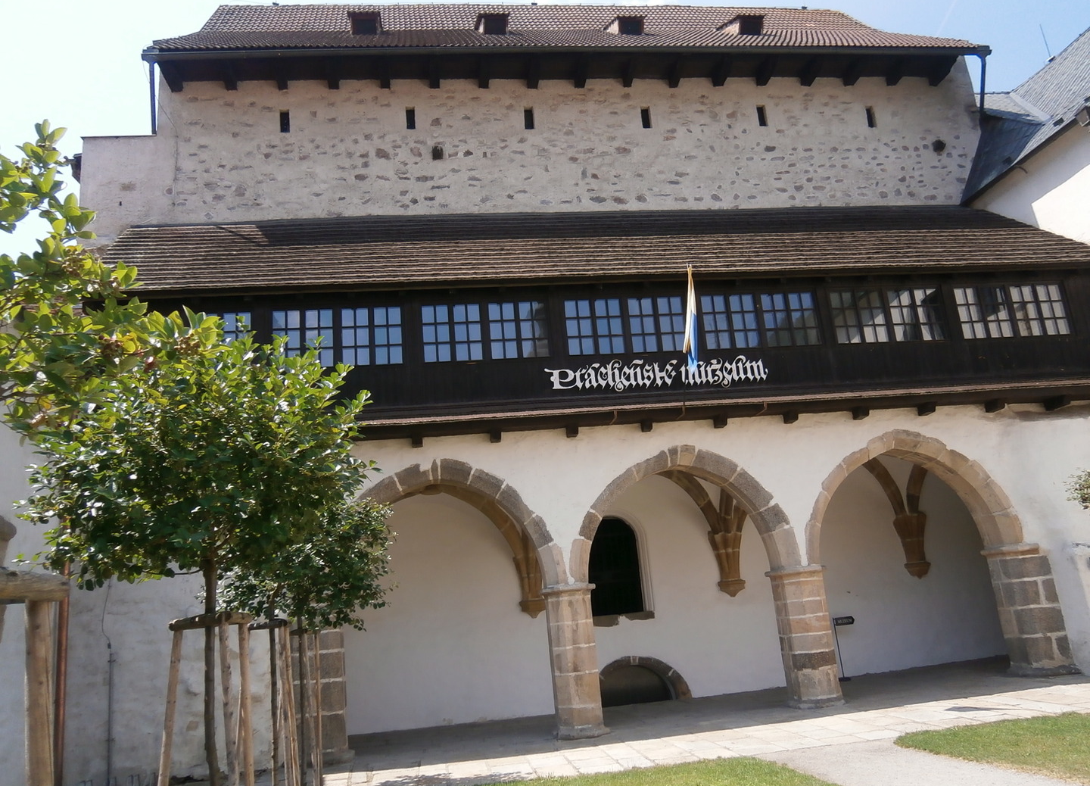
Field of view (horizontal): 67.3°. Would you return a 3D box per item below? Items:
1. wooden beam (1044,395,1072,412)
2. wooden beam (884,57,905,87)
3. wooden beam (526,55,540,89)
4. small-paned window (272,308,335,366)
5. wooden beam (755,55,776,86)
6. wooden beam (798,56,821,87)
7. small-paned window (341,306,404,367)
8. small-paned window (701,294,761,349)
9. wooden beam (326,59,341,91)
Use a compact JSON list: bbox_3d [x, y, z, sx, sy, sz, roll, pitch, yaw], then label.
[{"bbox_3d":[9.395,0.189,15.013,0.160,0.200,0.420,-3,-13,-9],"label":"wooden beam"},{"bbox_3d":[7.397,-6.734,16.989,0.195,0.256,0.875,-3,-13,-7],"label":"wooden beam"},{"bbox_3d":[-0.188,-6.431,16.349,0.211,0.220,0.890,-3,-12,-8],"label":"wooden beam"},{"bbox_3d":[-3.943,-0.899,13.363,0.973,0.984,0.080,-3,-13,-9],"label":"small-paned window"},{"bbox_3d":[4.674,-6.745,17.067,0.239,0.220,0.870,-3,-12,-8],"label":"wooden beam"},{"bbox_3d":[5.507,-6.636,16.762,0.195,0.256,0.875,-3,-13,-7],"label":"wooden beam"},{"bbox_3d":[-2.584,-0.851,12.238,0.930,0.942,0.088,-3,-13,-7],"label":"small-paned window"},{"bbox_3d":[3.131,-1.194,13.839,0.955,0.952,0.090,-3,-12,-9],"label":"small-paned window"},{"bbox_3d":[-4.472,-6.679,17.220,0.200,0.270,0.620,-3,-13,-9],"label":"wooden beam"}]

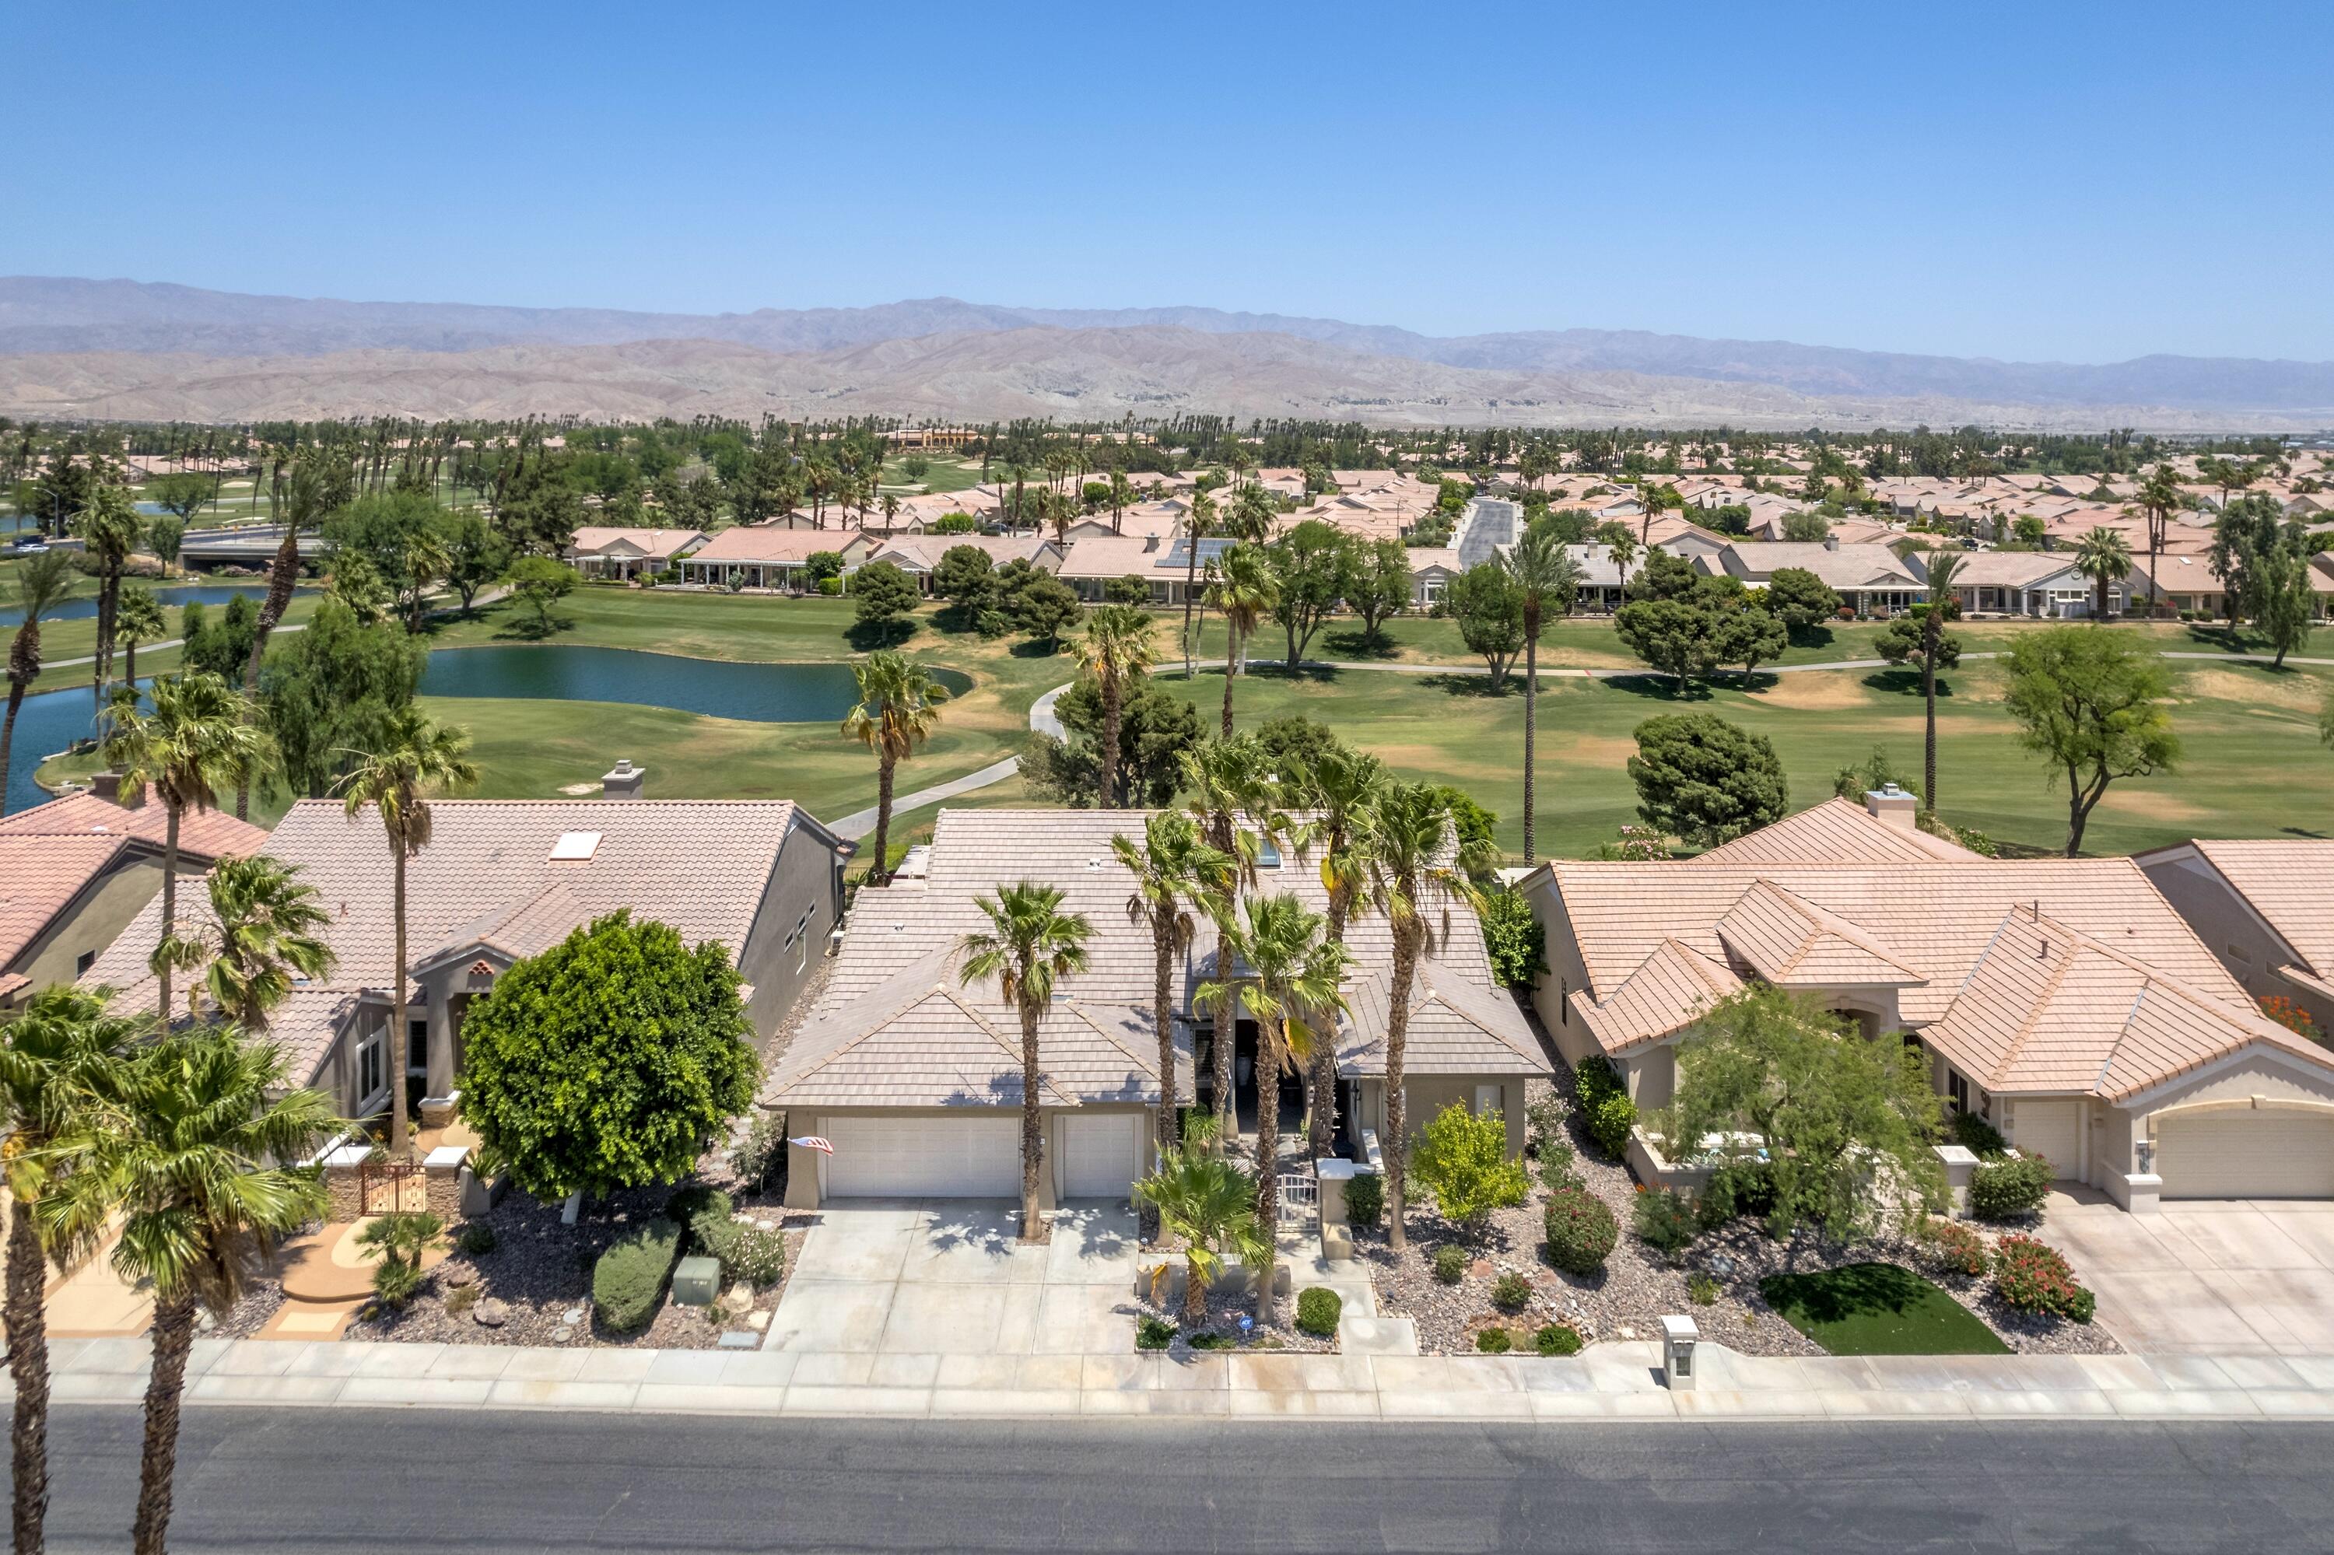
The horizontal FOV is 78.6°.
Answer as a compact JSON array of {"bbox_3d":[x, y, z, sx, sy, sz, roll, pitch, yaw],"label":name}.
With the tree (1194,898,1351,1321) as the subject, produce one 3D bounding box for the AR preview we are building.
[{"bbox_3d":[2.163,7.086,30.022,3.276,9.715,3.276,0,14,0],"label":"tree"}]

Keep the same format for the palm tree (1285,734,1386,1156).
[{"bbox_3d":[4.163,4.630,36.295,2.573,11.292,2.573,0,14,0],"label":"palm tree"}]

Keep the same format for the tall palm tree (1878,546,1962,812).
[{"bbox_3d":[37.534,-4.527,71.060,4.270,13.360,4.270,0,14,0],"label":"tall palm tree"}]

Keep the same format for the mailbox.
[{"bbox_3d":[10.641,11.947,29.563,0.580,1.280,0.550,0,13,0],"label":"mailbox"}]

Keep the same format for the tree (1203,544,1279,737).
[{"bbox_3d":[3.740,-4.968,73.503,3.694,13.965,3.694,0,13,0],"label":"tree"}]

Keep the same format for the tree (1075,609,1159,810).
[{"bbox_3d":[-2.161,-1.479,60.547,3.622,11.700,3.622,0,14,0],"label":"tree"}]

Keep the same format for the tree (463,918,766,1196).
[{"bbox_3d":[-13.416,7.133,34.282,7.000,7.860,7.000,0,14,0],"label":"tree"}]

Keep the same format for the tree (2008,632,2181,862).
[{"bbox_3d":[41.074,-1.423,63.875,7.891,10.650,7.891,0,14,0],"label":"tree"}]

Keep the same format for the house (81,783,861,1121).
[{"bbox_3d":[-21.668,4.506,45.460,19.100,6.900,21.600,0,14,0],"label":"house"}]

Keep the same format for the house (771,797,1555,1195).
[{"bbox_3d":[0.055,5.102,45.278,19.650,6.000,22.600,0,14,0],"label":"house"}]

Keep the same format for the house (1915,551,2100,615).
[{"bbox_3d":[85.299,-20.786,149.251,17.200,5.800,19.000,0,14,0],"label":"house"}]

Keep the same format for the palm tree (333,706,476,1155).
[{"bbox_3d":[-19.617,4.175,36.695,3.630,12.220,3.630,0,14,0],"label":"palm tree"}]

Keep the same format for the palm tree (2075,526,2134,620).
[{"bbox_3d":[93.203,-20.343,142.047,5.980,9.298,5.980,0,14,0],"label":"palm tree"}]

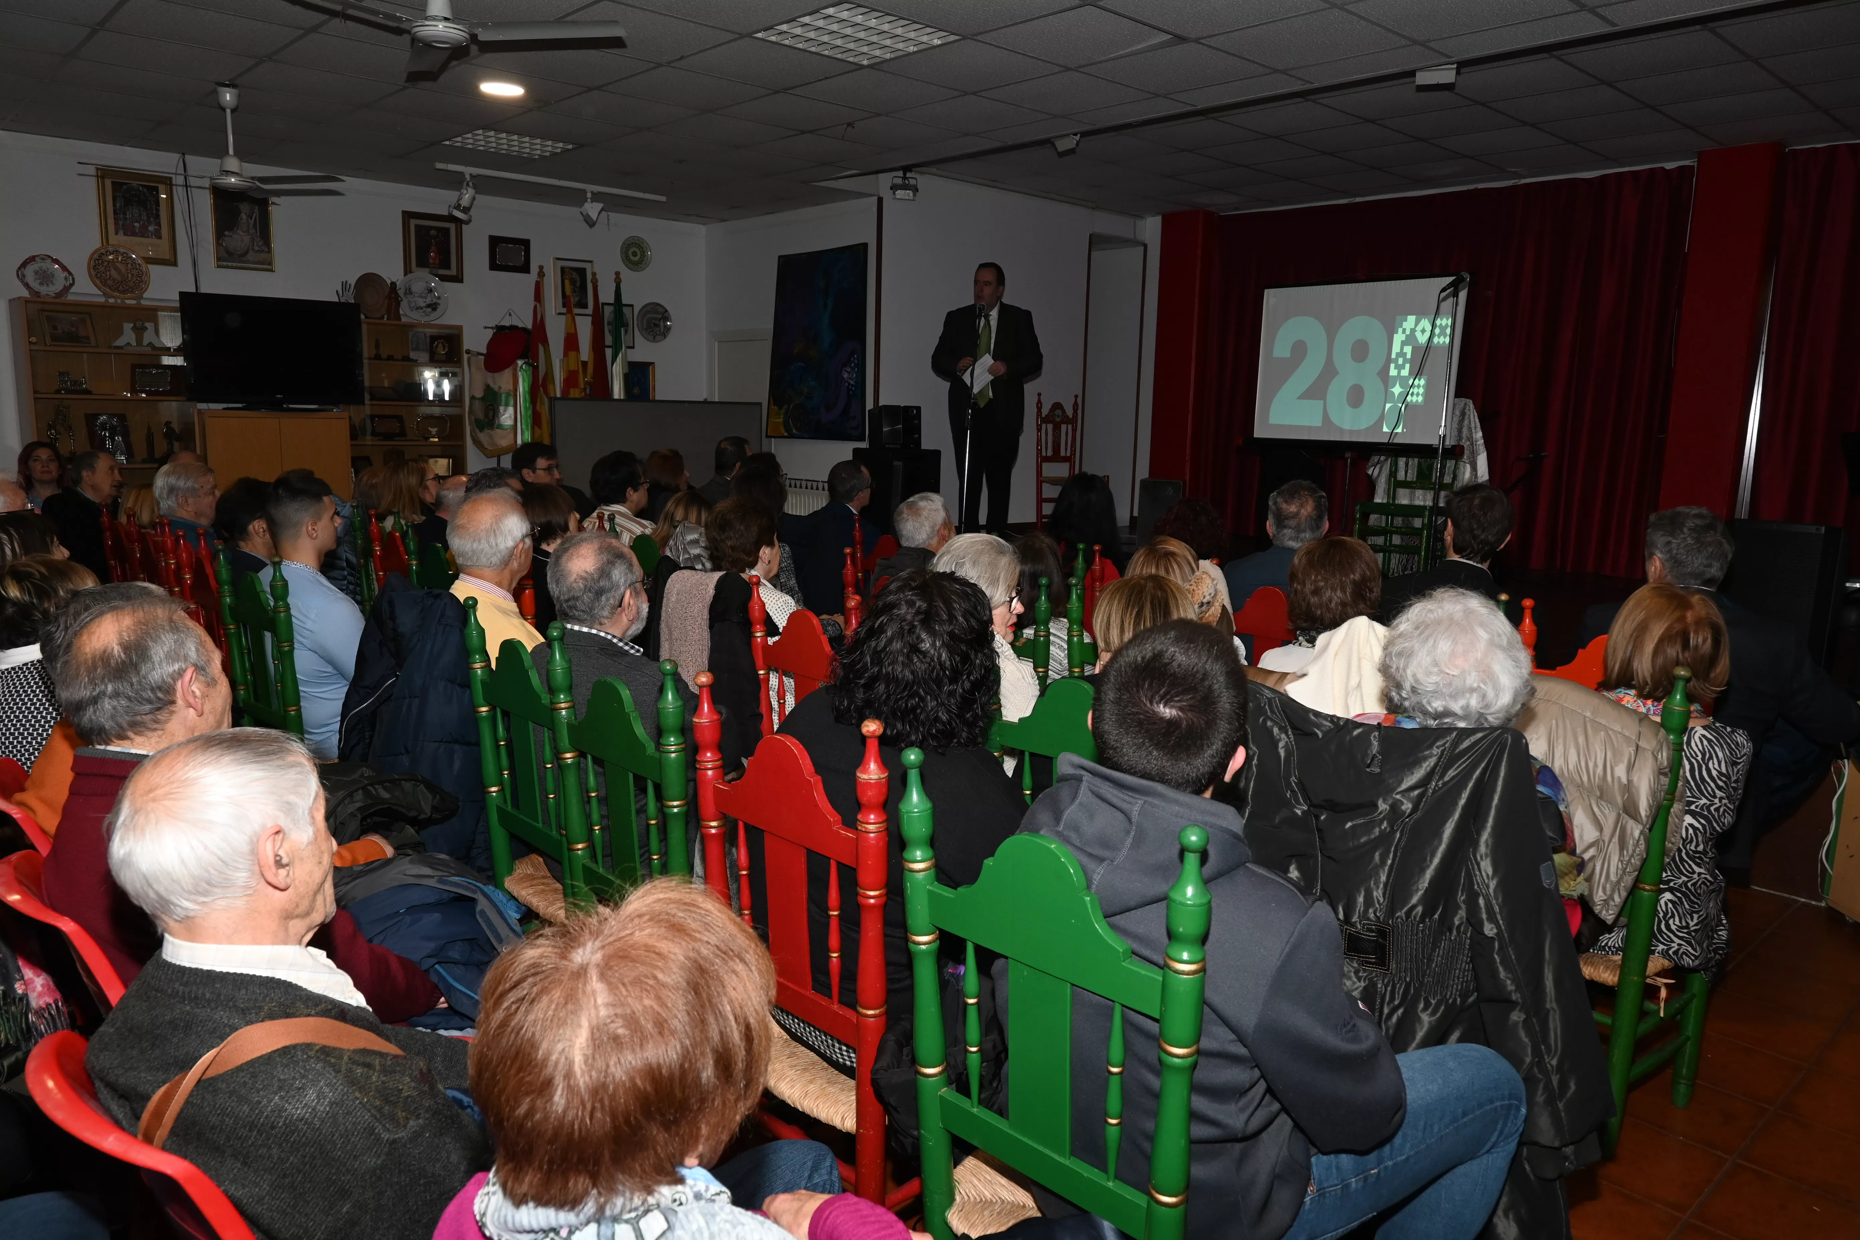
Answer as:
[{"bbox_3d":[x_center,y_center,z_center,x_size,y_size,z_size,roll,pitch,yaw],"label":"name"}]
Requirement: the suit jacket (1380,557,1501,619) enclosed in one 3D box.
[{"bbox_3d":[1.586,0.147,3.761,0.500,0.640,0.380,8,12,35],"label":"suit jacket"}]

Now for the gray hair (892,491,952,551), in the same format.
[{"bbox_3d":[-0.026,-0.327,4.070,0.170,0.200,0.200,9,13,39],"label":"gray hair"}]

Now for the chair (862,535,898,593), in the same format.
[{"bbox_3d":[-0.039,0.119,5.395,0.460,1.130,0.485,-8,13,-42],"label":"chair"}]

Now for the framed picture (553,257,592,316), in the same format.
[{"bbox_3d":[-2.605,-2.442,9.075,0.300,0.400,0.030,-8,13,-42],"label":"framed picture"}]

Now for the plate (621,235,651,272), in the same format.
[{"bbox_3d":[-2.205,-2.741,9.290,0.256,0.259,0.030,-7,12,-40],"label":"plate"}]

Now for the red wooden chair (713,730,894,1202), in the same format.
[{"bbox_3d":[-0.097,0.636,2.189,0.467,1.091,0.490,-8,13,-43],"label":"red wooden chair"}]

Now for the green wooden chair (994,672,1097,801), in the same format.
[{"bbox_3d":[0.434,0.597,2.676,0.460,1.130,0.485,-8,13,-42],"label":"green wooden chair"}]

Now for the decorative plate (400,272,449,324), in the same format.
[{"bbox_3d":[-3.337,-2.132,8.188,0.322,0.322,0.035,-7,2,-40],"label":"decorative plate"}]

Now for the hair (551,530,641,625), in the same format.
[{"bbox_3d":[-0.678,-0.086,2.520,0.165,0.185,0.185,7,11,30],"label":"hair"}]

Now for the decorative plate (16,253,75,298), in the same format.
[{"bbox_3d":[-4.910,-1.903,6.876,0.275,0.250,0.035,-7,2,-40],"label":"decorative plate"}]

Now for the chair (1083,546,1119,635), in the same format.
[{"bbox_3d":[0.863,0.310,4.391,0.460,1.130,0.485,-8,13,-42],"label":"chair"}]

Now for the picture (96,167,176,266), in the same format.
[{"bbox_3d":[-4.603,-2.332,7.194,0.375,0.515,0.035,-8,13,-42],"label":"picture"}]

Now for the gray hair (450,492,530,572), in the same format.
[{"bbox_3d":[-1.141,-0.227,3.220,0.175,0.205,0.205,5,10,21],"label":"gray hair"}]

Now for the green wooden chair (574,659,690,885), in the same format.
[{"bbox_3d":[-0.469,0.562,2.589,0.467,1.091,0.490,-7,13,-42],"label":"green wooden chair"}]

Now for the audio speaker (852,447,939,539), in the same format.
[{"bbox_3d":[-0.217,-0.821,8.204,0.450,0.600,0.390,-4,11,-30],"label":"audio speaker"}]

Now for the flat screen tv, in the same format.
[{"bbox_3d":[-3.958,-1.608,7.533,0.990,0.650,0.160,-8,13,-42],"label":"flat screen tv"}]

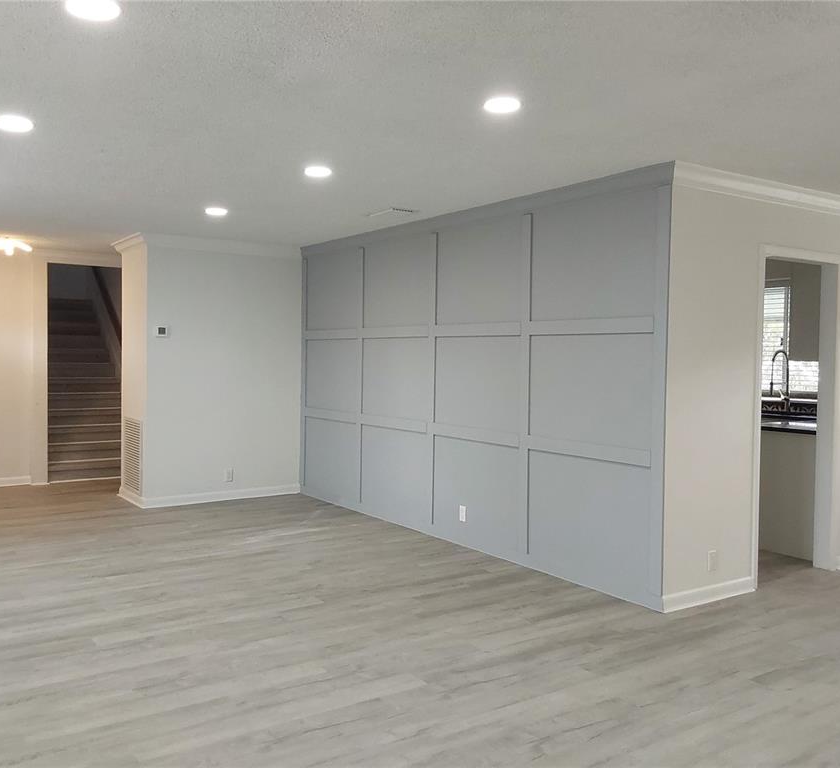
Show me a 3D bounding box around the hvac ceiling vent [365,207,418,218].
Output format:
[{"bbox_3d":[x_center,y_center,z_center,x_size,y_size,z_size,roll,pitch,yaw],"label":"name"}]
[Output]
[{"bbox_3d":[-0.213,-1.250,6.135,0.220,0.020,0.360,-1,2,-34],"label":"hvac ceiling vent"}]

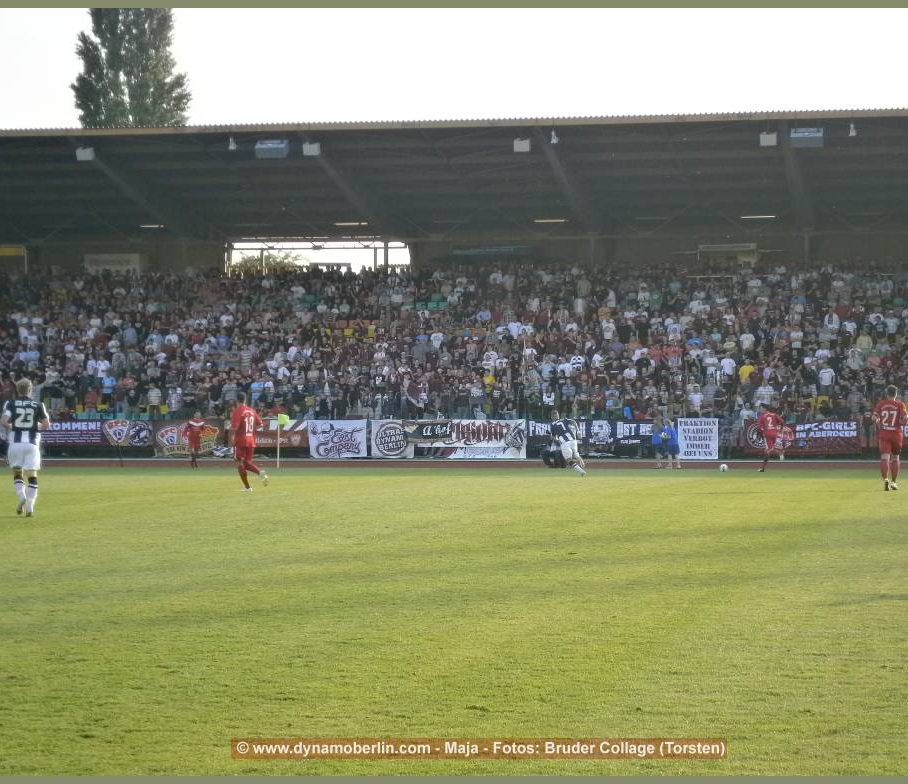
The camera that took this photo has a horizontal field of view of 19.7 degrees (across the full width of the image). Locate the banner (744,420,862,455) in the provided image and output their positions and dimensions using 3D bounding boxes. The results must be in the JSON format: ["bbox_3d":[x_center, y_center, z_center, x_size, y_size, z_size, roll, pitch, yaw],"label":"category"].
[{"bbox_3d":[10.168,1.330,76.568,3.396,0.994,0.050,0,-1,11],"label":"banner"}]

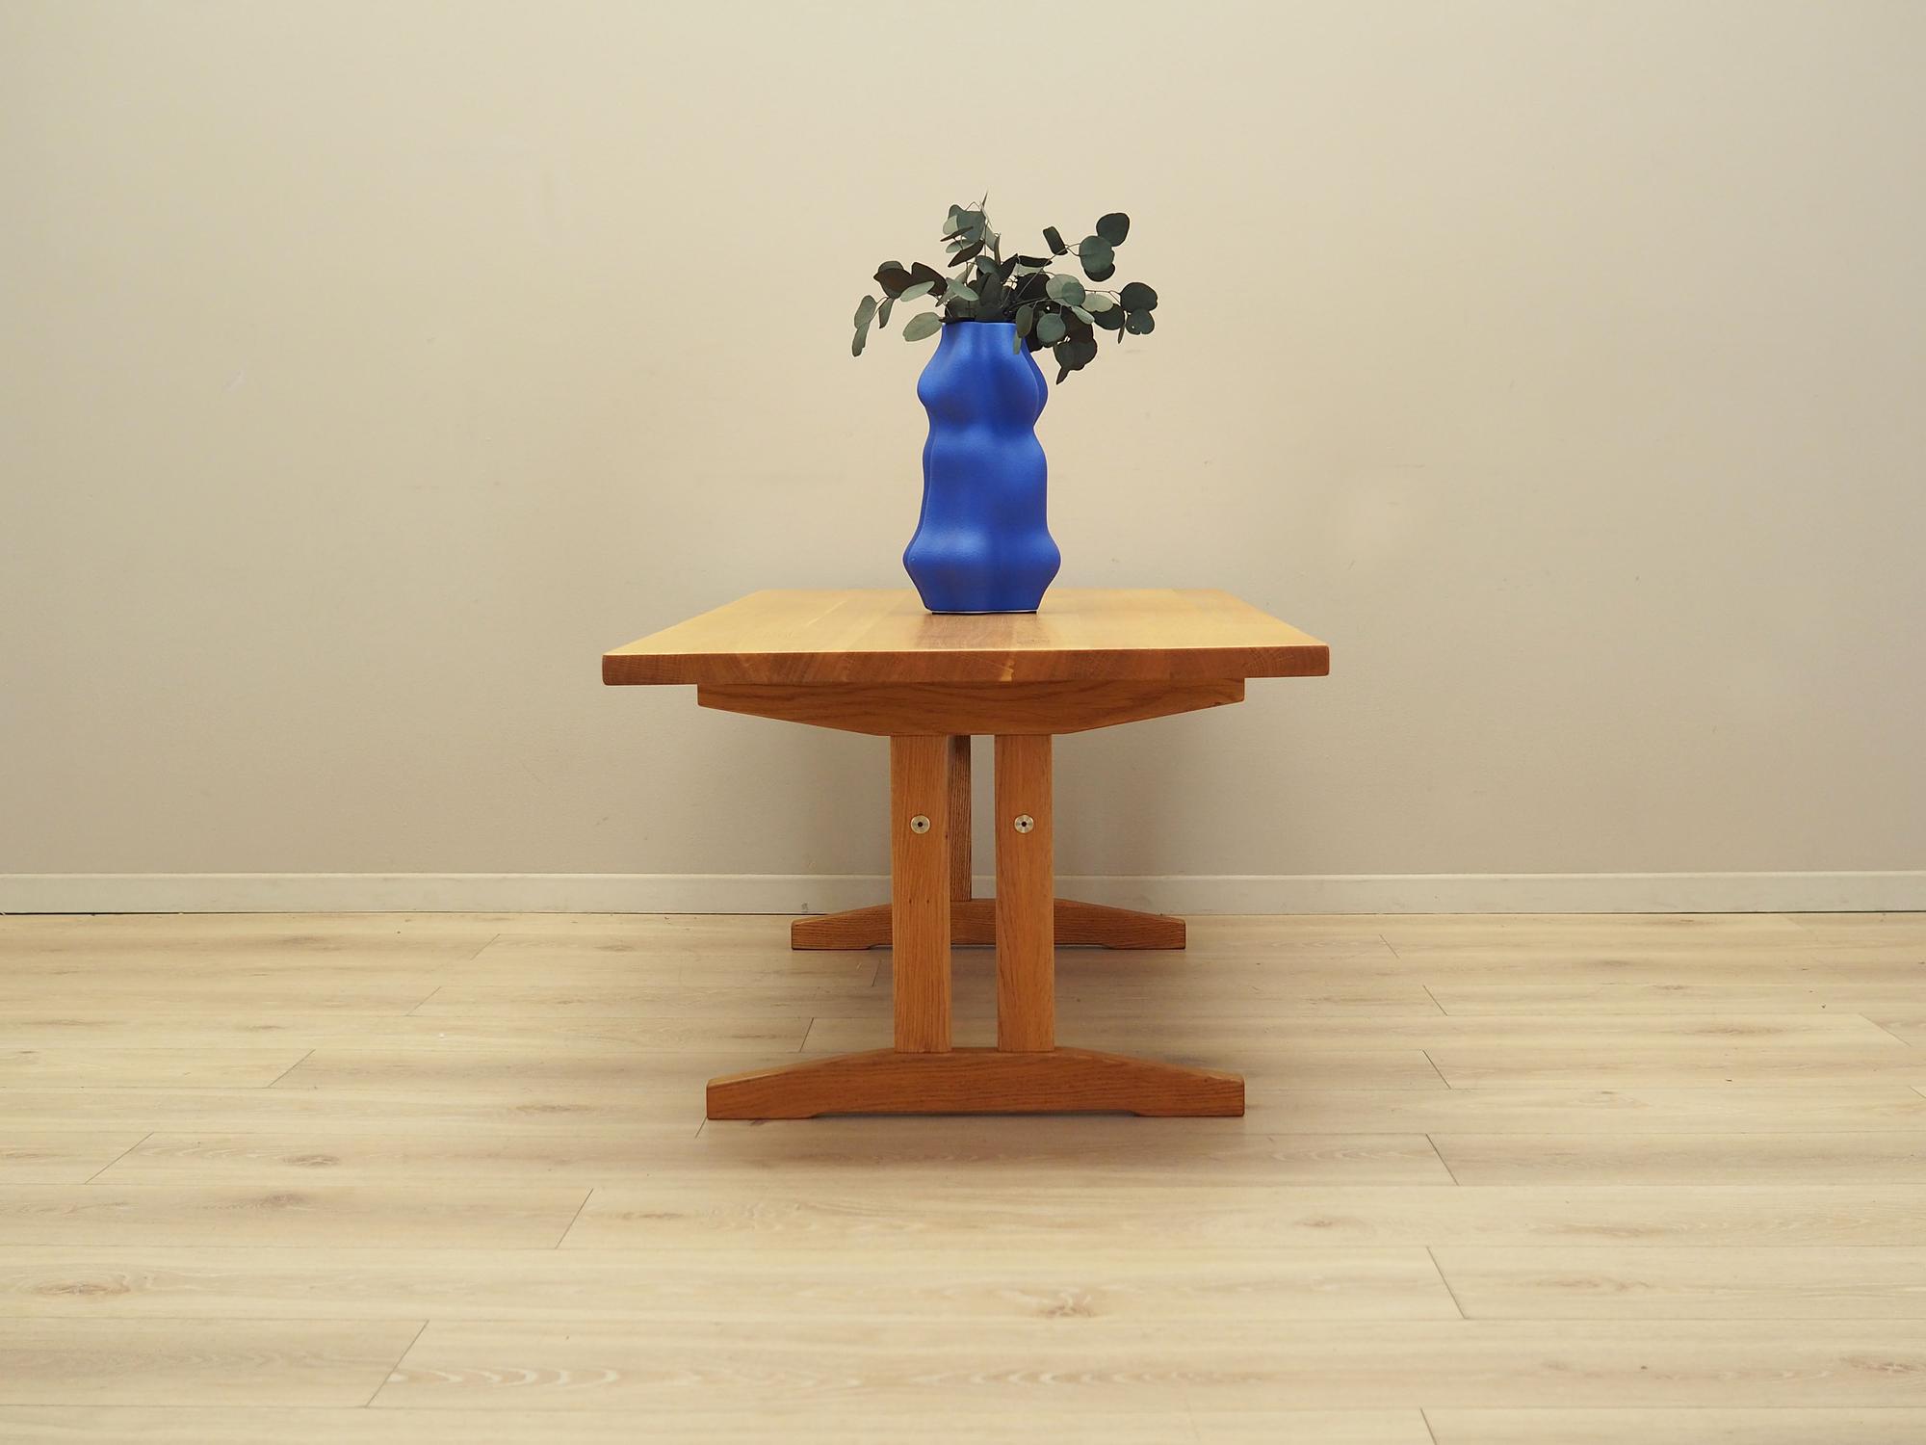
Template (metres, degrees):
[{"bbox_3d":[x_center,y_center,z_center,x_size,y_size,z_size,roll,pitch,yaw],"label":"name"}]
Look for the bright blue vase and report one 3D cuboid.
[{"bbox_3d":[0.025,-0.325,2.431,0.202,0.365,0.188,0,7,0],"label":"bright blue vase"}]

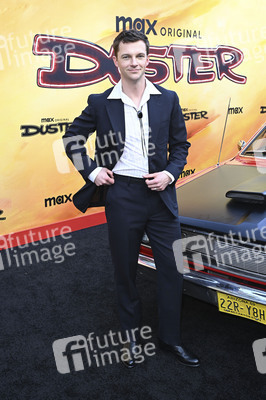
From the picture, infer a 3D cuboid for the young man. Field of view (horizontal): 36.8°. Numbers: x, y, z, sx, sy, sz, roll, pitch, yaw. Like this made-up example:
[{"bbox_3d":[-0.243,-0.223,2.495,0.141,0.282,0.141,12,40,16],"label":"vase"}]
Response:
[{"bbox_3d":[-0.008,0.050,2.181,0.700,1.820,0.390,-4,16,-12],"label":"young man"}]

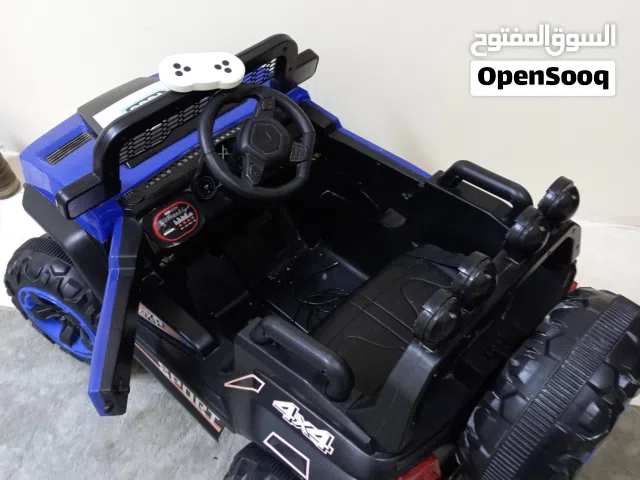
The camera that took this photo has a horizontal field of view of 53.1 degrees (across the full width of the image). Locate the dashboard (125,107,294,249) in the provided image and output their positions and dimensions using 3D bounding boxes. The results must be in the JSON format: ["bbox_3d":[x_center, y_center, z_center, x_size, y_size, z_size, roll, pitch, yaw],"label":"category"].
[{"bbox_3d":[-0.186,-0.118,1.253,0.080,0.142,0.413,36,58,28],"label":"dashboard"}]

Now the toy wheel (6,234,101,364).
[{"bbox_3d":[-0.528,0.144,1.423,0.356,0.356,0.134,21,52,18],"label":"toy wheel"}]

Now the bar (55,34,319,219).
[{"bbox_3d":[-0.207,-0.235,1.150,0.057,0.168,0.584,36,58,28],"label":"bar"}]

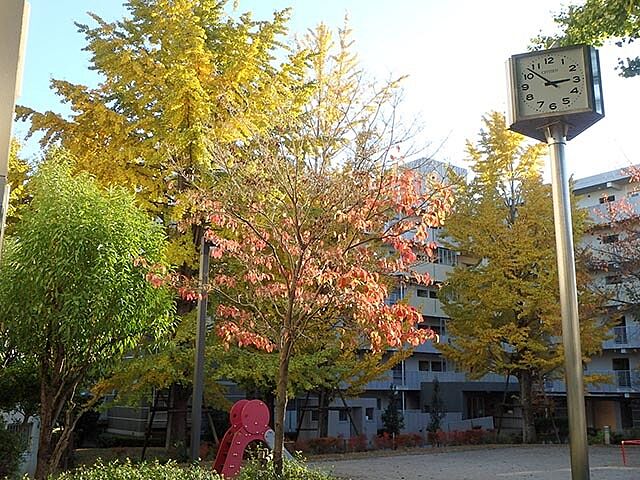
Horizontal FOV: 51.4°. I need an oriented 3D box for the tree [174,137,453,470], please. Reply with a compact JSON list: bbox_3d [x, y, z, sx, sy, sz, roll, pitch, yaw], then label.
[{"bbox_3d":[-0.129,0.897,10.237,4.320,5.330,3.810,0,-12,0],"label":"tree"}]

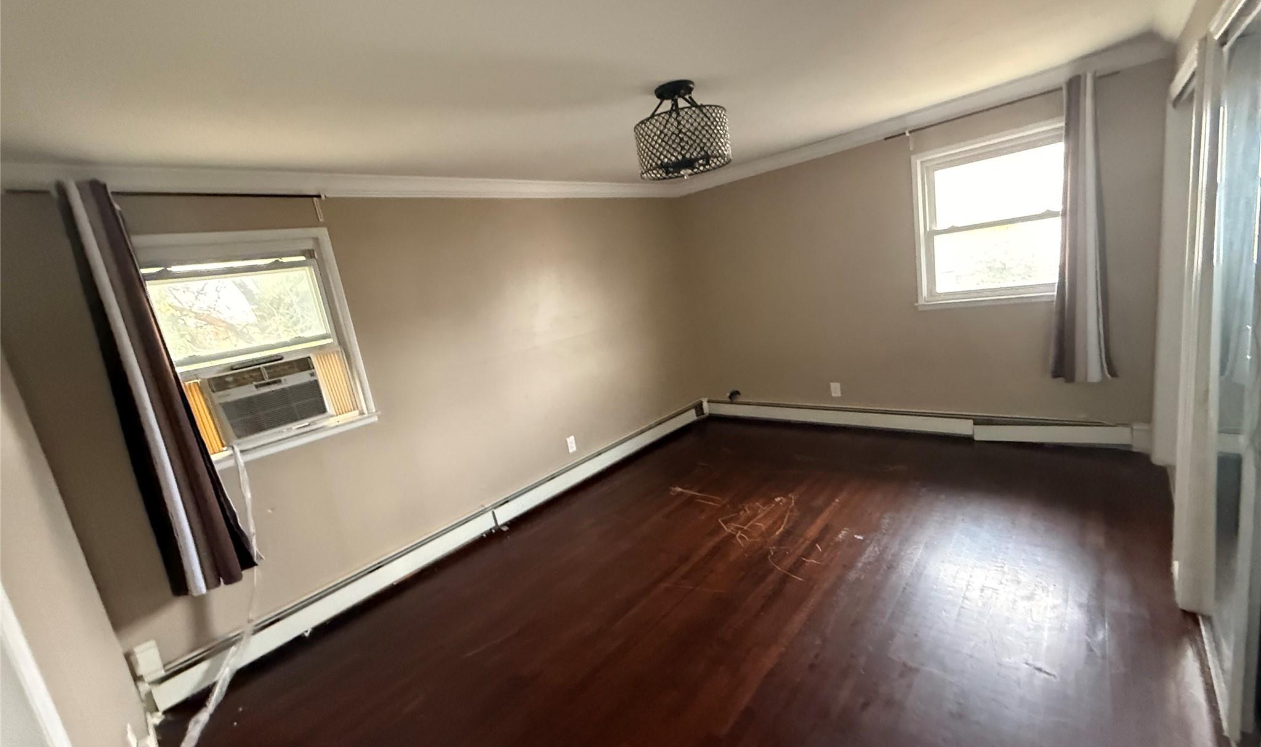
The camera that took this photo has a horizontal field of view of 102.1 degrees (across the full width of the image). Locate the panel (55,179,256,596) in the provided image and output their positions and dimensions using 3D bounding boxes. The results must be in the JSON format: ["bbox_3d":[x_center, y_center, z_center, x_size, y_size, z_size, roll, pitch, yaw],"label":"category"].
[{"bbox_3d":[-2.118,0.117,2.264,0.140,1.860,0.330,1,15,43],"label":"panel"}]

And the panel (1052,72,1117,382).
[{"bbox_3d":[2.778,-0.844,3.119,0.310,1.840,0.140,1,15,43],"label":"panel"}]

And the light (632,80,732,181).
[{"bbox_3d":[0.231,-1.127,2.352,0.430,0.350,0.430,-9,11,2],"label":"light"}]

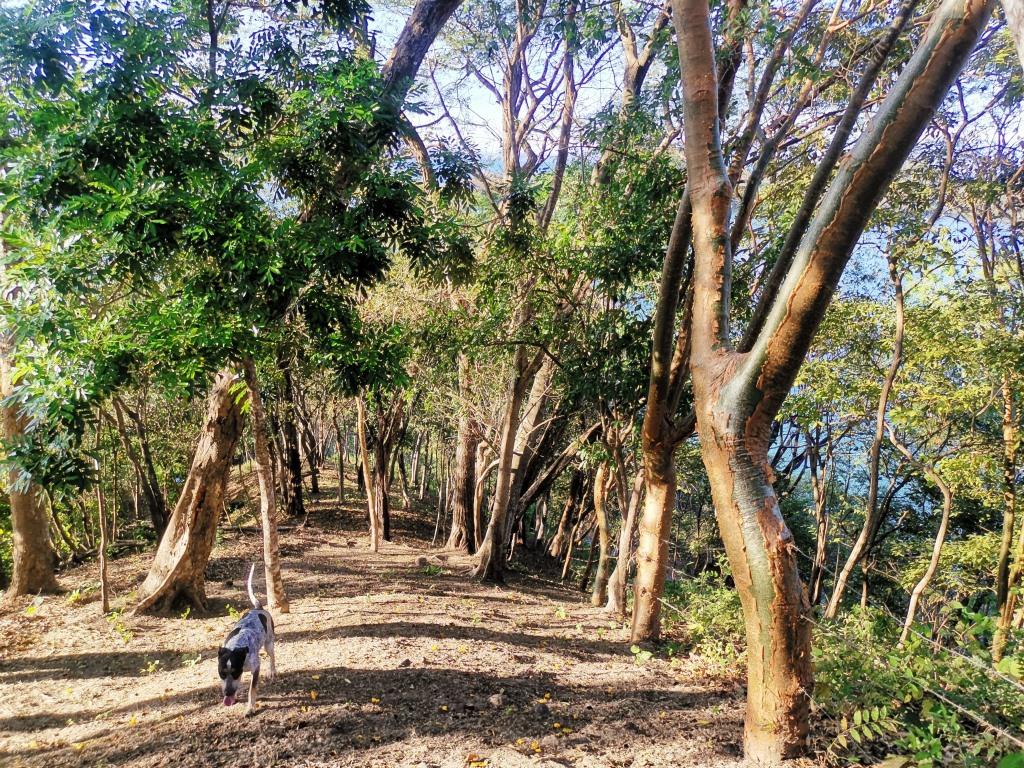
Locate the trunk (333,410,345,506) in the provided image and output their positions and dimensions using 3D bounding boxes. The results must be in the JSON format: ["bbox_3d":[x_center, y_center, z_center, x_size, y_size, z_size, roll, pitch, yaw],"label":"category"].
[{"bbox_3d":[-2.721,1.163,12.072,0.141,1.582,0.160,0,16,0],"label":"trunk"}]

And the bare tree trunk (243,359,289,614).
[{"bbox_3d":[-1.770,0.780,5.600,0.200,1.950,0.180,0,15,0],"label":"bare tree trunk"}]

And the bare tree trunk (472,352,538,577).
[{"bbox_3d":[-0.045,0.715,6.785,0.525,2.052,0.400,0,16,0],"label":"bare tree trunk"}]

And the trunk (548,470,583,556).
[{"bbox_3d":[0.696,1.658,9.862,0.141,1.268,0.141,15,16,6],"label":"trunk"}]

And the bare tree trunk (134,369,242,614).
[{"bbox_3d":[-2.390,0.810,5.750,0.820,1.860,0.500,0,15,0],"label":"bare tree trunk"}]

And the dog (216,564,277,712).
[{"bbox_3d":[-1.430,1.390,4.170,0.270,0.680,0.880,0,8,-2],"label":"dog"}]

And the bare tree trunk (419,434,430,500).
[{"bbox_3d":[-1.515,1.451,13.330,0.156,1.163,0.160,0,16,0],"label":"bare tree trunk"}]

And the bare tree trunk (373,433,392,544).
[{"bbox_3d":[-1.663,1.369,9.881,0.180,1.450,0.180,-2,17,-10],"label":"bare tree trunk"}]

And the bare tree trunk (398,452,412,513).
[{"bbox_3d":[-1.898,1.711,13.524,0.141,1.087,0.141,-7,16,-9],"label":"bare tree trunk"}]

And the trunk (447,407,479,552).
[{"bbox_3d":[-0.524,1.031,8.261,0.295,1.547,0.340,0,16,0],"label":"trunk"}]

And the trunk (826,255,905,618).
[{"bbox_3d":[3.732,0.679,8.117,0.253,4.005,0.169,9,18,25],"label":"trunk"}]

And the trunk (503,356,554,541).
[{"bbox_3d":[0.171,0.779,8.563,0.200,2.273,0.200,11,16,2],"label":"trunk"}]

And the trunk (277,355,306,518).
[{"bbox_3d":[-3.046,0.716,10.654,0.320,2.342,0.340,0,16,0],"label":"trunk"}]

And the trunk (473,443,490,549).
[{"bbox_3d":[-0.380,1.403,9.579,0.187,1.438,0.149,2,16,-2],"label":"trunk"}]

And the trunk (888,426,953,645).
[{"bbox_3d":[3.542,1.334,6.703,0.500,1.915,0.300,0,16,0],"label":"trunk"}]

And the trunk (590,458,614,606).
[{"bbox_3d":[0.754,1.283,6.512,0.140,1.257,0.170,0,16,0],"label":"trunk"}]

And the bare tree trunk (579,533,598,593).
[{"bbox_3d":[0.844,1.944,8.383,0.065,0.729,0.065,12,16,8],"label":"bare tree trunk"}]

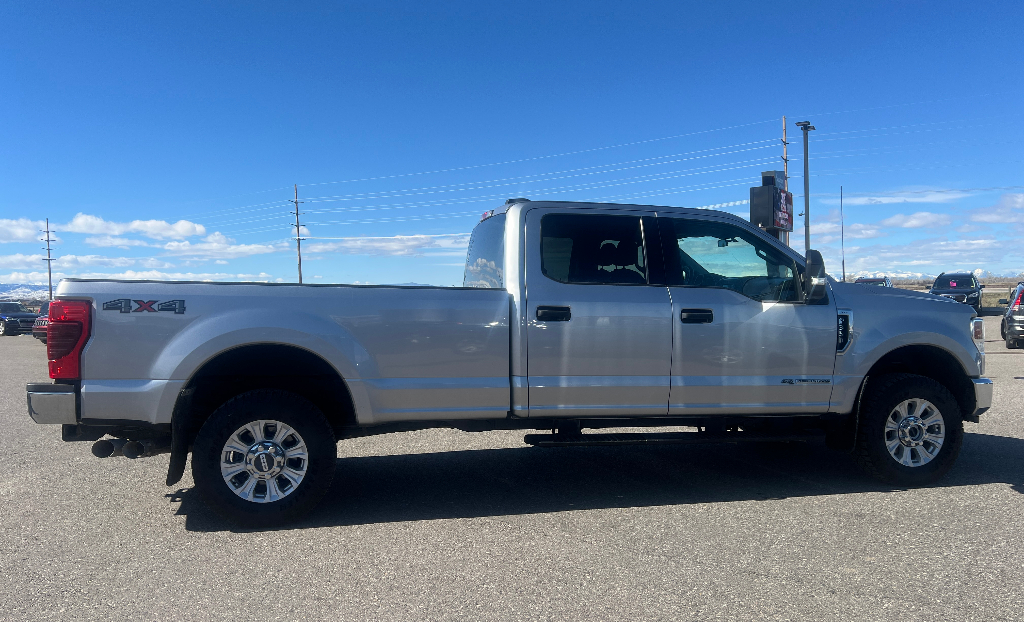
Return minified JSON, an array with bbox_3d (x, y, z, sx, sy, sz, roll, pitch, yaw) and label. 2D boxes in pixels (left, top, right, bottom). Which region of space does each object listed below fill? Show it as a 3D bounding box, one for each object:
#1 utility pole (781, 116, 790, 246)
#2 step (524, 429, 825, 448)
[{"bbox_3d":[30.032,-11.316,84.403,0.400,20.167,2.600,0,2,34],"label":"utility pole"},{"bbox_3d":[1.114,0.846,5.139,2.090,0.065,0.160,1,1,-12],"label":"step"}]

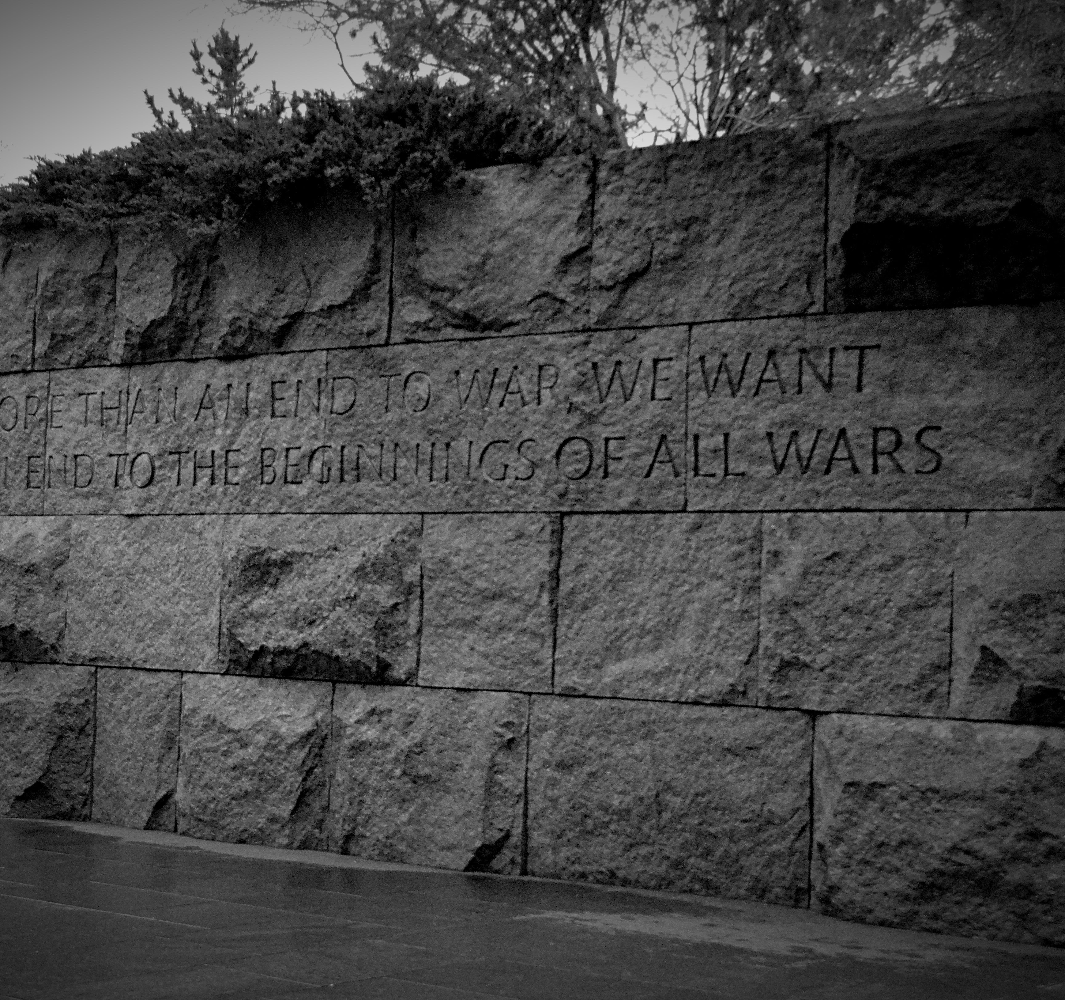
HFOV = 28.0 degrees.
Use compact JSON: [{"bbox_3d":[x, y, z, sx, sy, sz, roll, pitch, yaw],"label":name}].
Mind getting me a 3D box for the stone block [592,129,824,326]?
[{"bbox_3d":[0.943,-1.309,10.602,1.373,0.898,0.400,-1,-4,39],"label":"stone block"}]

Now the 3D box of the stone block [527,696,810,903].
[{"bbox_3d":[0.735,1.457,10.555,1.687,0.909,0.400,-1,-4,39],"label":"stone block"}]

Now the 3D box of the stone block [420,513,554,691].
[{"bbox_3d":[-0.143,0.543,11.328,0.931,0.928,0.400,-1,-4,39],"label":"stone block"}]

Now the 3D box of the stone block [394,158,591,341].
[{"bbox_3d":[-0.132,-1.307,11.462,1.380,0.914,0.400,-1,-4,39],"label":"stone block"}]

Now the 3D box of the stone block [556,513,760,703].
[{"bbox_3d":[0.701,0.534,10.653,1.223,0.927,0.400,-1,-4,39],"label":"stone block"}]

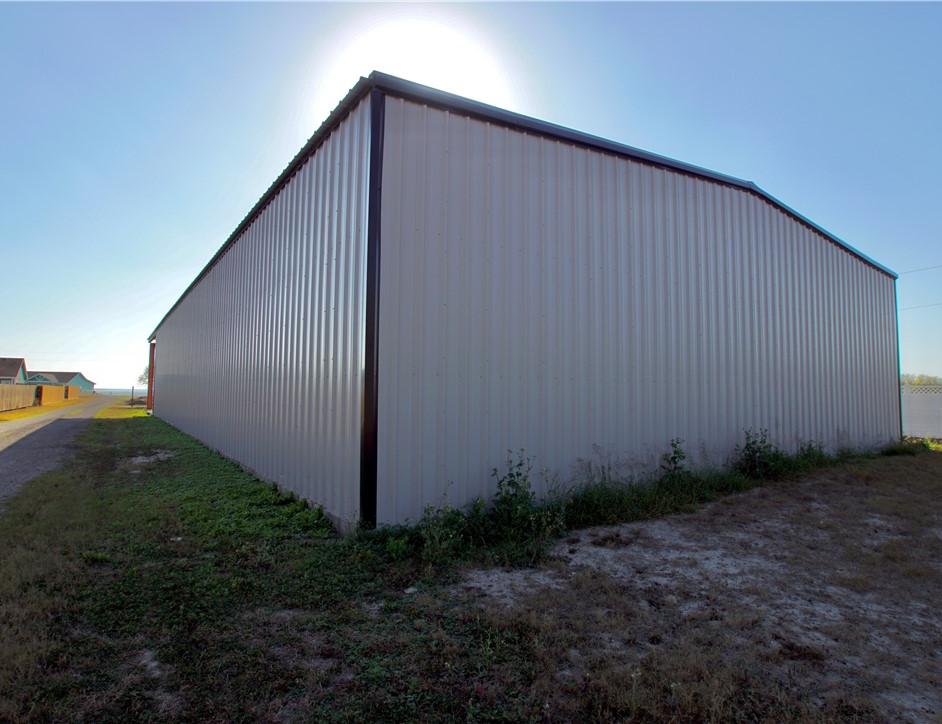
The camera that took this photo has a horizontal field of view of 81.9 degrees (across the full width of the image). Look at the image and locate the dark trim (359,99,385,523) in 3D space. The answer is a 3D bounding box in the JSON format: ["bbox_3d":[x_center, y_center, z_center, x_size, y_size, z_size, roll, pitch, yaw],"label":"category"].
[{"bbox_3d":[-1.047,-0.597,5.767,0.130,4.630,0.130,3,-4,-35],"label":"dark trim"}]

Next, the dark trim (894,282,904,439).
[{"bbox_3d":[12.042,-0.069,15.313,0.130,4.500,0.130,3,-4,-35],"label":"dark trim"}]

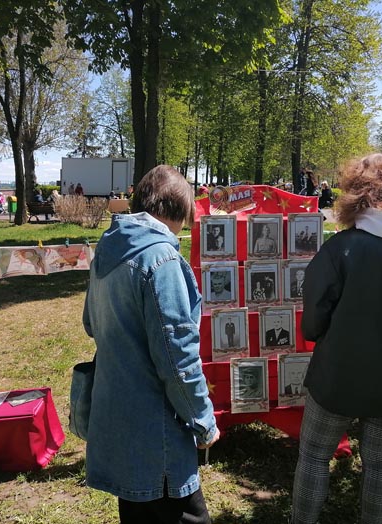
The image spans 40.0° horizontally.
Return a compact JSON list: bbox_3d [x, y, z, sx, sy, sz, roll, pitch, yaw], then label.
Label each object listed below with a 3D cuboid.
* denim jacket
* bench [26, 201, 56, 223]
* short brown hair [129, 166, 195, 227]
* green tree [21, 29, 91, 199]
[{"bbox_3d":[-0.144,0.293,1.700,0.500,0.860,0.370,8,11,44],"label":"denim jacket"},{"bbox_3d":[-5.938,-2.069,21.700,1.700,0.820,0.650,2,8,15],"label":"bench"},{"bbox_3d":[-0.089,-0.216,1.700,0.215,0.205,0.190,-7,11,-41],"label":"short brown hair"},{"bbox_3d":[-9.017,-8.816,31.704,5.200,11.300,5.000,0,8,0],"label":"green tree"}]

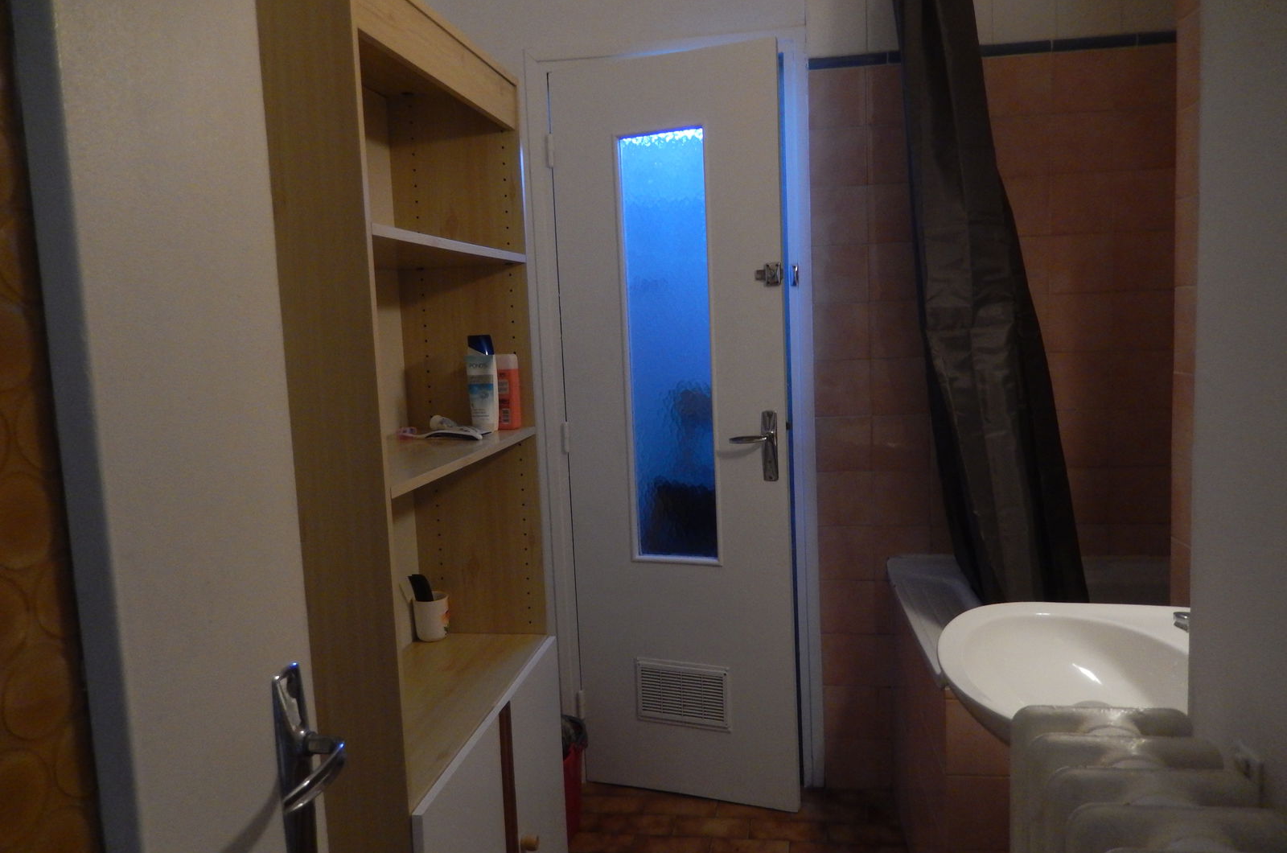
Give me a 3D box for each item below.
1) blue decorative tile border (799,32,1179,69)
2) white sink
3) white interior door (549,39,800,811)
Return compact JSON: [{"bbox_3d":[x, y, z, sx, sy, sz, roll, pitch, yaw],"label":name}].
[{"bbox_3d":[0.880,-0.961,2.379,0.900,0.027,0.012,-2,6,9],"label":"blue decorative tile border"},{"bbox_3d":[0.654,0.416,1.277,0.475,0.185,0.590,-2,6,9],"label":"white sink"},{"bbox_3d":[0.088,0.038,2.529,0.622,2.010,0.042,0,6,20],"label":"white interior door"}]

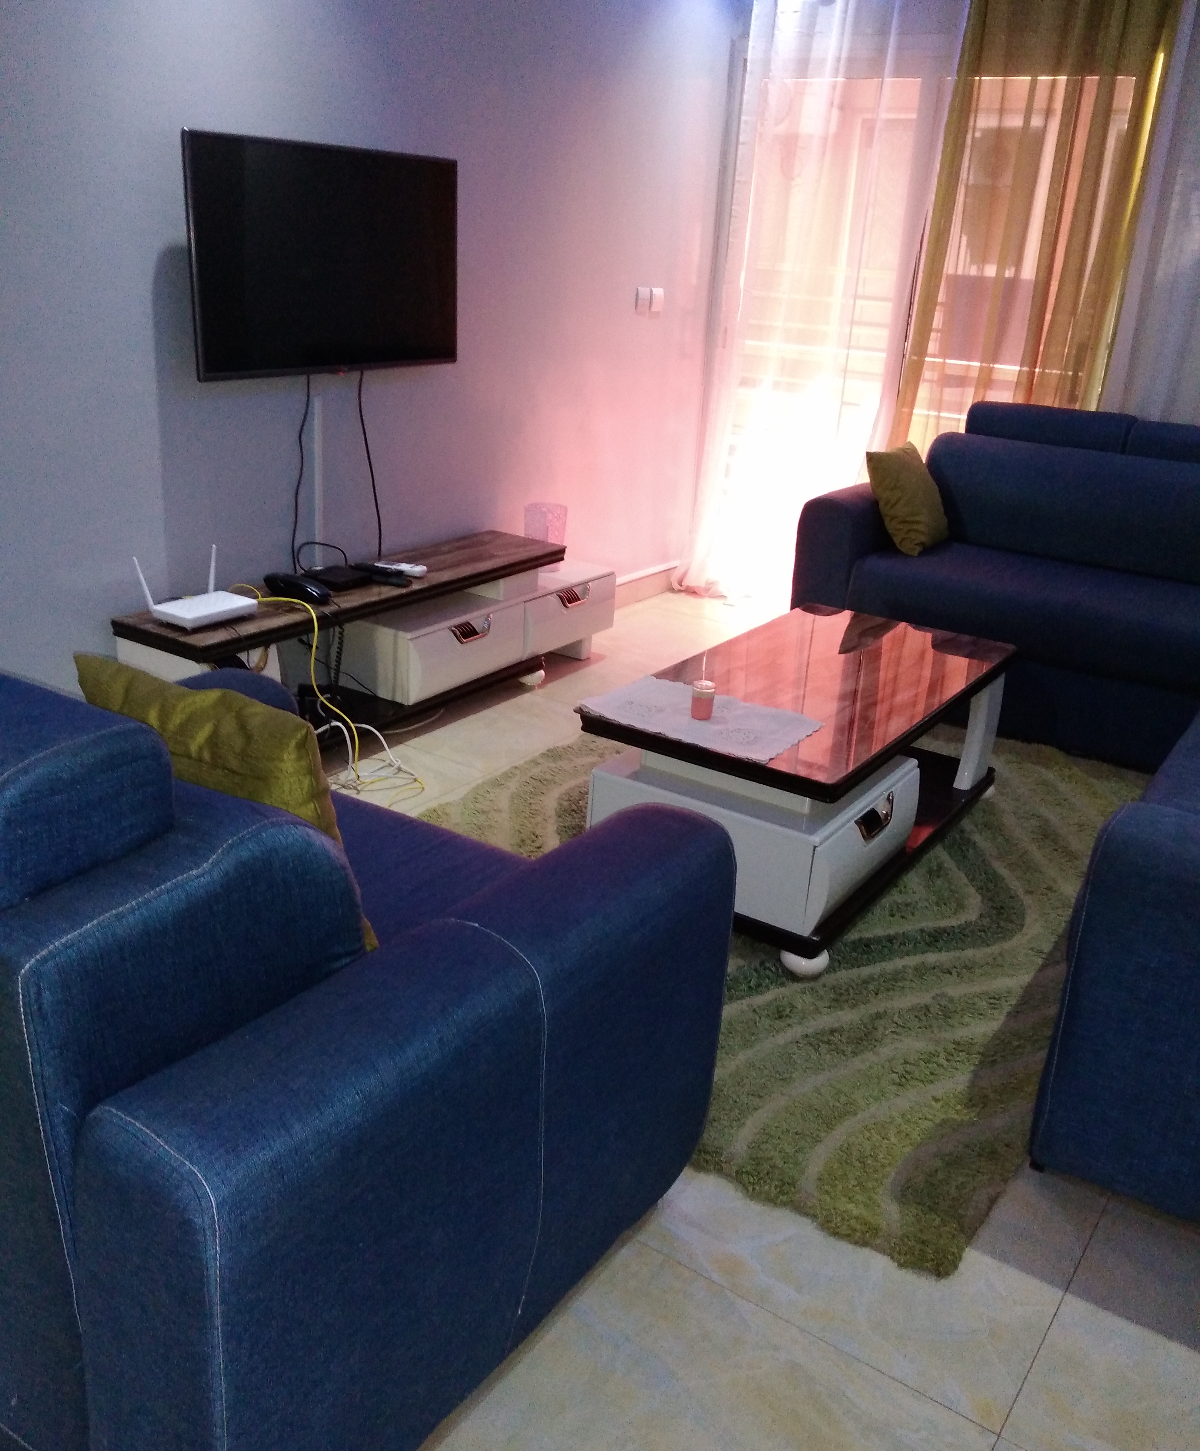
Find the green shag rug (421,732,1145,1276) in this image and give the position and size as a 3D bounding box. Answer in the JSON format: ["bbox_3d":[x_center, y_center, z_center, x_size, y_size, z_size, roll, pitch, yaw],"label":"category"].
[{"bbox_3d":[0.488,0.284,3.038,1.650,0.030,2.280,16,25,31],"label":"green shag rug"}]

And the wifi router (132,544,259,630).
[{"bbox_3d":[-1.014,-0.350,3.027,0.160,0.170,0.245,16,25,31],"label":"wifi router"}]

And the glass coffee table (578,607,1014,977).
[{"bbox_3d":[0.503,0.091,2.926,0.605,0.450,1.130,16,25,31],"label":"glass coffee table"}]

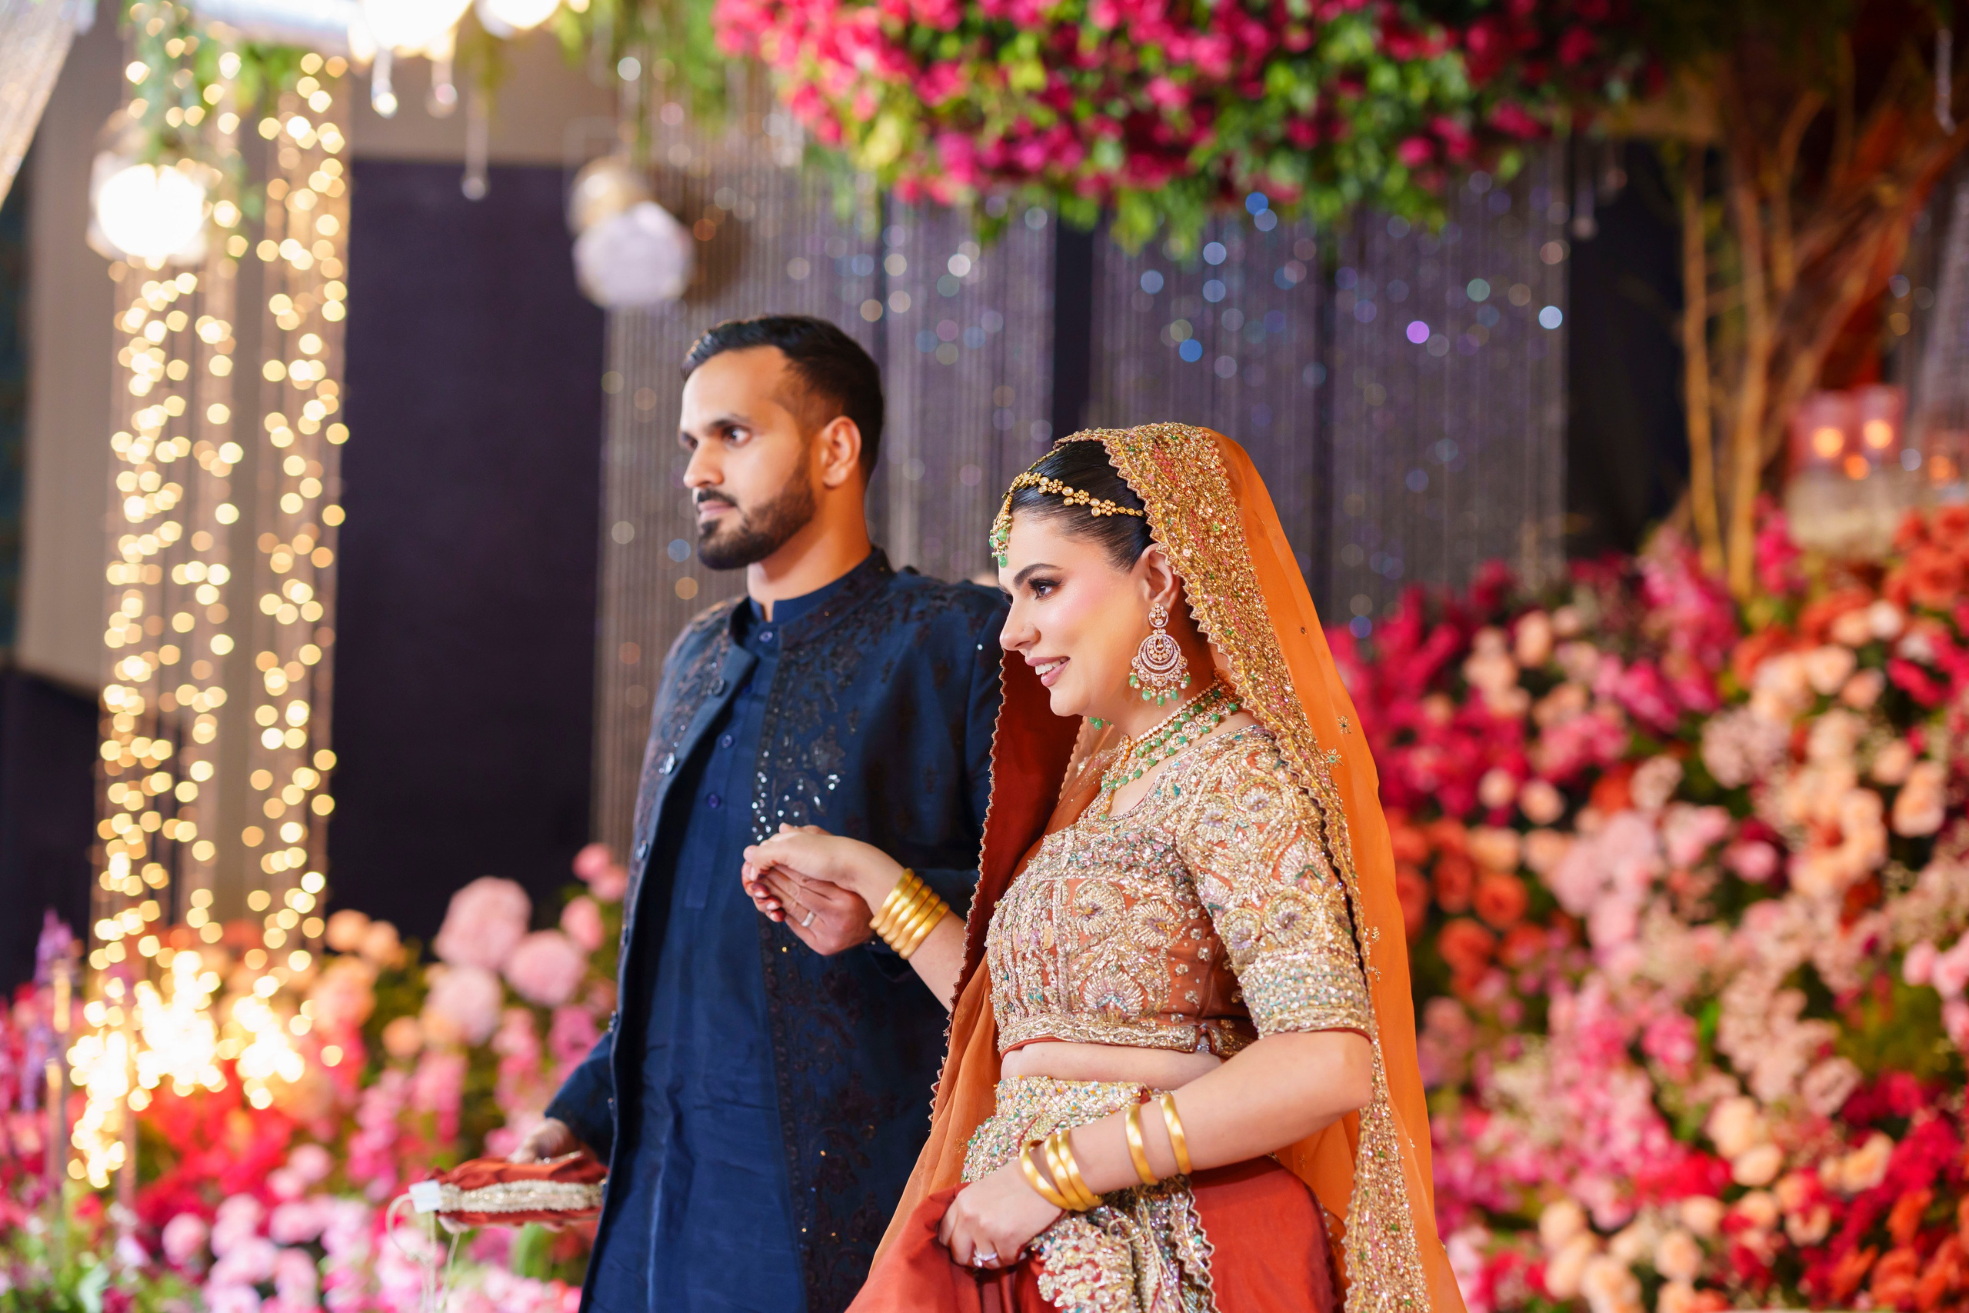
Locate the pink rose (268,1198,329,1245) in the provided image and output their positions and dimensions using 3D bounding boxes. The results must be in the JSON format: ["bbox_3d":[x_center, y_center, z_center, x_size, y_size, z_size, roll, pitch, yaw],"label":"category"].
[{"bbox_3d":[-0.810,0.667,5.500,0.069,0.055,0.055,2,-3,-14],"label":"pink rose"}]

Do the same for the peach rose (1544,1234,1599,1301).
[{"bbox_3d":[0.695,0.722,5.500,0.062,0.076,0.062,0,-3,21],"label":"peach rose"}]

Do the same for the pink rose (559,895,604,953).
[{"bbox_3d":[-0.554,0.369,6.420,0.062,0.079,0.062,1,-5,0],"label":"pink rose"}]

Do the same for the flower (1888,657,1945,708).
[{"bbox_3d":[1.203,0.034,6.000,0.073,0.066,0.059,0,-6,15],"label":"flower"}]

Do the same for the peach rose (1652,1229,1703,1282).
[{"bbox_3d":[0.820,0.708,5.500,0.056,0.060,0.052,0,-3,14],"label":"peach rose"}]

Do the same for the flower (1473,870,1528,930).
[{"bbox_3d":[0.660,0.311,5.950,0.067,0.075,0.064,1,-3,12],"label":"flower"}]

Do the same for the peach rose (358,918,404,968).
[{"bbox_3d":[-0.747,0.355,5.750,0.055,0.059,0.050,2,-7,-10],"label":"peach rose"}]

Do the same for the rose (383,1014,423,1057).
[{"bbox_3d":[-0.788,0.514,6.300,0.056,0.060,0.051,1,-5,0],"label":"rose"}]

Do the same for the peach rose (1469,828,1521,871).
[{"bbox_3d":[0.637,0.240,5.800,0.065,0.054,0.052,-1,-7,12],"label":"peach rose"}]

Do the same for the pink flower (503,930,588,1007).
[{"bbox_3d":[-0.603,0.427,6.380,0.118,0.105,0.095,1,-5,0],"label":"pink flower"}]

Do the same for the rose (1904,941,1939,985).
[{"bbox_3d":[1.108,0.362,5.500,0.044,0.051,0.042,-1,-7,17],"label":"rose"}]

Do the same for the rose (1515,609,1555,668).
[{"bbox_3d":[0.722,-0.022,6.100,0.051,0.073,0.054,0,-3,18],"label":"rose"}]

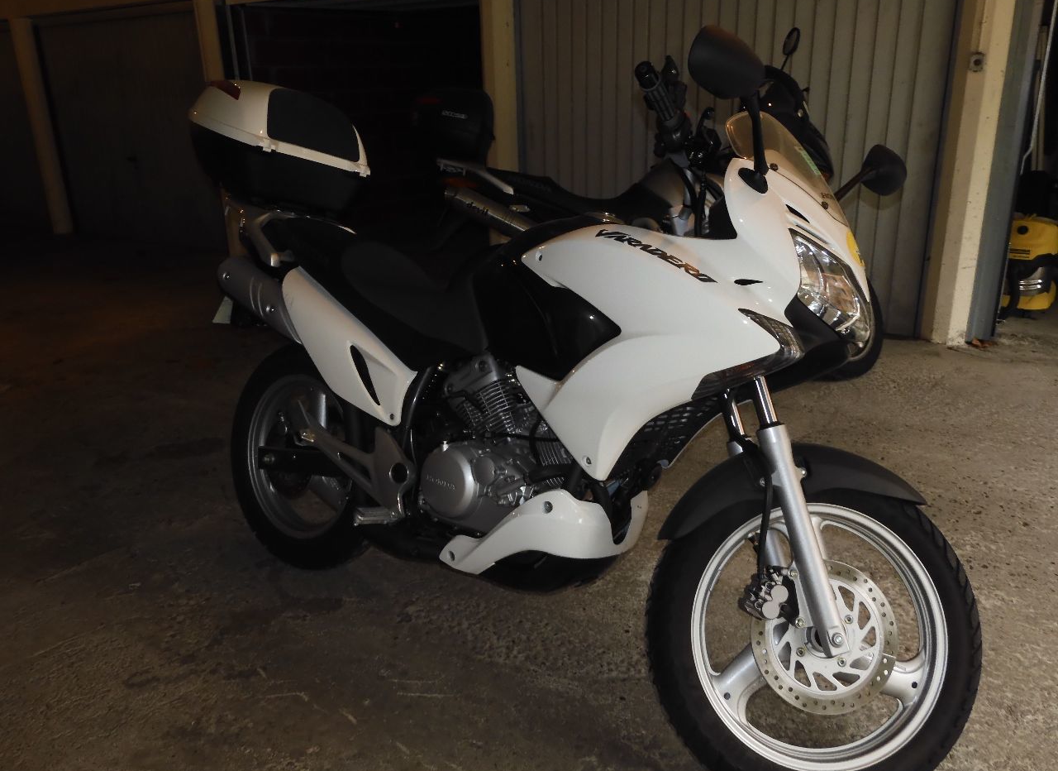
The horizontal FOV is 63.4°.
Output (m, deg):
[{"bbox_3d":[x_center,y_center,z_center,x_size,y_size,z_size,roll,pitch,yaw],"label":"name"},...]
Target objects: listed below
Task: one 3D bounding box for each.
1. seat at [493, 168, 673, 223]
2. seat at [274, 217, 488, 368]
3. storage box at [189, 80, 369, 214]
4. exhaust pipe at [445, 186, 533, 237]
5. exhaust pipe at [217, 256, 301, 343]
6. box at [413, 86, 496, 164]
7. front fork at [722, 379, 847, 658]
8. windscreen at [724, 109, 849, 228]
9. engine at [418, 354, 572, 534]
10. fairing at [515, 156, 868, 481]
[{"bbox_3d":[0.214,-0.884,4.028,0.860,0.260,0.300,4,7,15],"label":"seat"},{"bbox_3d":[-0.342,-0.232,2.229,0.860,0.310,0.310,13,8,36],"label":"seat"},{"bbox_3d":[-0.745,-0.696,2.523,0.440,0.320,0.430,20,12,35],"label":"storage box"},{"bbox_3d":[-0.173,-0.791,3.958,0.460,0.110,0.110,24,12,12],"label":"exhaust pipe"},{"bbox_3d":[-0.680,-0.210,2.292,0.420,0.125,0.125,27,16,33],"label":"exhaust pipe"},{"bbox_3d":[-0.342,-1.245,4.145,0.370,0.300,0.400,12,9,14],"label":"box"},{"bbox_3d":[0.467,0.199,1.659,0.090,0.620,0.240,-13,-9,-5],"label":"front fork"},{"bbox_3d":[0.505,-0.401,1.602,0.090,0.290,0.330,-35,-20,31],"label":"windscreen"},{"bbox_3d":[-0.005,0.146,1.983,0.400,0.400,0.360,13,8,36],"label":"engine"},{"bbox_3d":[0.338,-0.125,1.728,0.660,0.640,0.460,13,8,36],"label":"fairing"}]

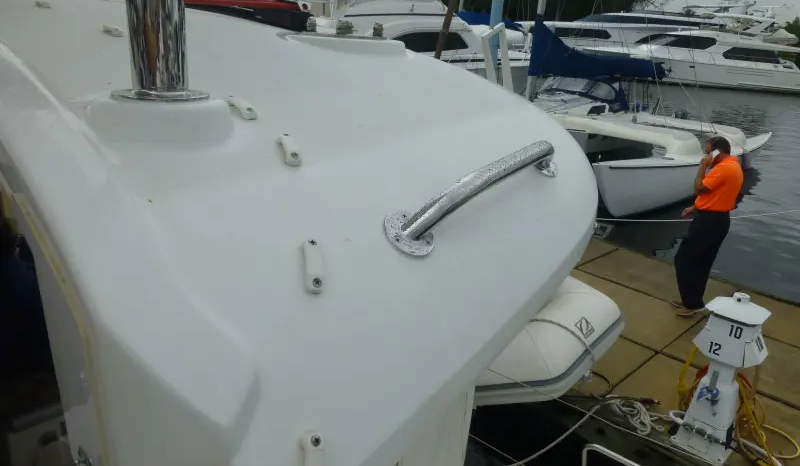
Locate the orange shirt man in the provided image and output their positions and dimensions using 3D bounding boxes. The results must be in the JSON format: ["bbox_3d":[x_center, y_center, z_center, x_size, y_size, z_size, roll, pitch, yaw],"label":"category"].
[{"bbox_3d":[2.933,-0.046,5.280,0.500,1.720,0.520,13,23,26],"label":"orange shirt man"}]

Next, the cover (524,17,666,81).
[{"bbox_3d":[4.824,-4.230,12.989,4.544,1.285,0.450,-9,23,-28],"label":"cover"}]

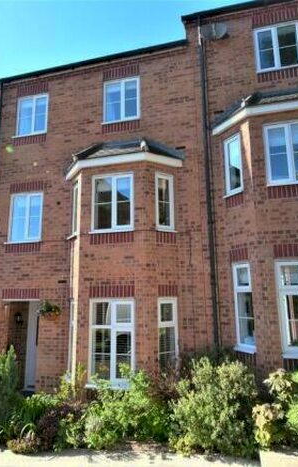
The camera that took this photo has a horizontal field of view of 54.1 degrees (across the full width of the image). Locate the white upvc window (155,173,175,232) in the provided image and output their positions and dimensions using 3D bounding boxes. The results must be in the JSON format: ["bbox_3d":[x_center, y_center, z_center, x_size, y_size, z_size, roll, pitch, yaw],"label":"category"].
[{"bbox_3d":[0.301,-0.610,5.715,0.440,1.160,0.120,6,-12,-31],"label":"white upvc window"}]

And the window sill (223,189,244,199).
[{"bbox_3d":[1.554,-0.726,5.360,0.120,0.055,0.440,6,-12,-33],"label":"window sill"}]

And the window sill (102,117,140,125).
[{"bbox_3d":[-0.608,-2.499,6.521,0.894,0.050,0.130,-3,-11,13],"label":"window sill"}]

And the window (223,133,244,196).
[{"bbox_3d":[1.571,-1.271,5.465,0.110,1.140,0.420,6,-12,-33],"label":"window"}]

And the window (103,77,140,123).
[{"bbox_3d":[-0.621,-2.960,6.506,0.880,1.070,0.110,-3,-11,13],"label":"window"}]

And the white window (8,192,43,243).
[{"bbox_3d":[-2.785,-0.362,6.582,0.880,1.170,0.110,-3,-11,13],"label":"white window"}]

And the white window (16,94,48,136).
[{"bbox_3d":[-2.848,-2.887,7.198,0.881,1.070,0.090,-3,-11,13],"label":"white window"}]

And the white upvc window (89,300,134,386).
[{"bbox_3d":[-0.648,1.923,5.253,0.869,1.492,0.090,-3,-11,13],"label":"white upvc window"}]

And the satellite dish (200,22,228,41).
[{"bbox_3d":[1.324,-4.080,5.918,0.500,0.420,0.320,-3,-11,13],"label":"satellite dish"}]

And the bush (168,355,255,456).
[{"bbox_3d":[0.916,2.365,4.265,1.200,1.070,1.020,-3,-11,13],"label":"bush"}]

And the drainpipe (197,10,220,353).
[{"bbox_3d":[1.182,-0.769,5.676,0.080,7.896,0.090,-3,-11,13],"label":"drainpipe"}]

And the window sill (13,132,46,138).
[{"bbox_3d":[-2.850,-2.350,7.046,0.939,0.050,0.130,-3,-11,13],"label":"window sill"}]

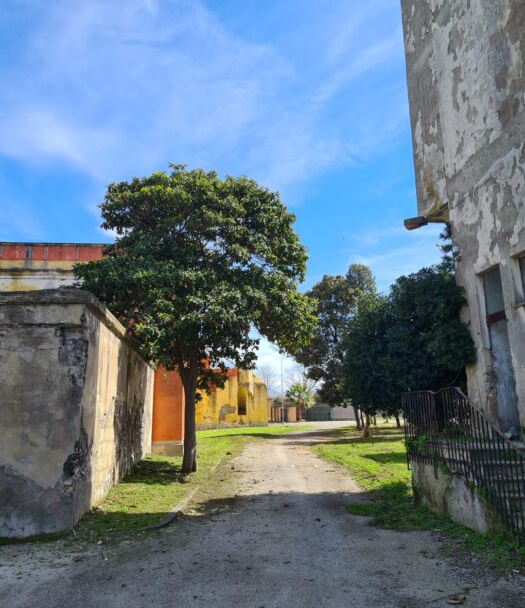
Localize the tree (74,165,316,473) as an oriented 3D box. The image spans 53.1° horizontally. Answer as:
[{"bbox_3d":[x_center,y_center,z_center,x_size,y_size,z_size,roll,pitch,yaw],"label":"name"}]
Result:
[{"bbox_3d":[-1.712,0.156,13.435,6.040,8.020,5.700,-1,-11,0],"label":"tree"}]

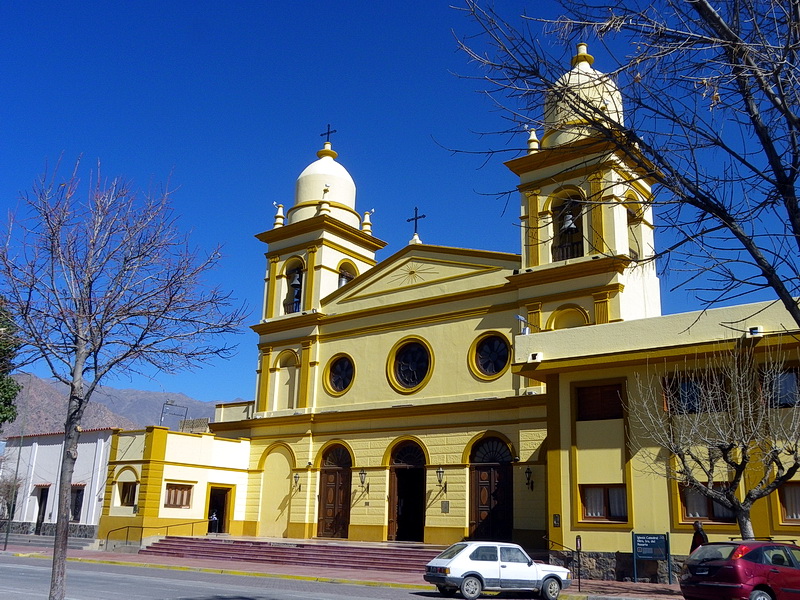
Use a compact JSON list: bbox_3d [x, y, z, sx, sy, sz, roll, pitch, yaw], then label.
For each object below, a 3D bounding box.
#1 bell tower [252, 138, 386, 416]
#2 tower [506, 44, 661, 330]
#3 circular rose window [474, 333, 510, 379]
[{"bbox_3d":[-5.557,-1.882,55.253,6.762,20.782,6.662,-11,-20,37],"label":"bell tower"},{"bbox_3d":[10.323,-5.175,43.397,6.762,20.285,6.662,-11,-20,37],"label":"tower"},{"bbox_3d":[4.898,3.016,41.936,2.287,2.287,0.300,-11,-20,37],"label":"circular rose window"}]

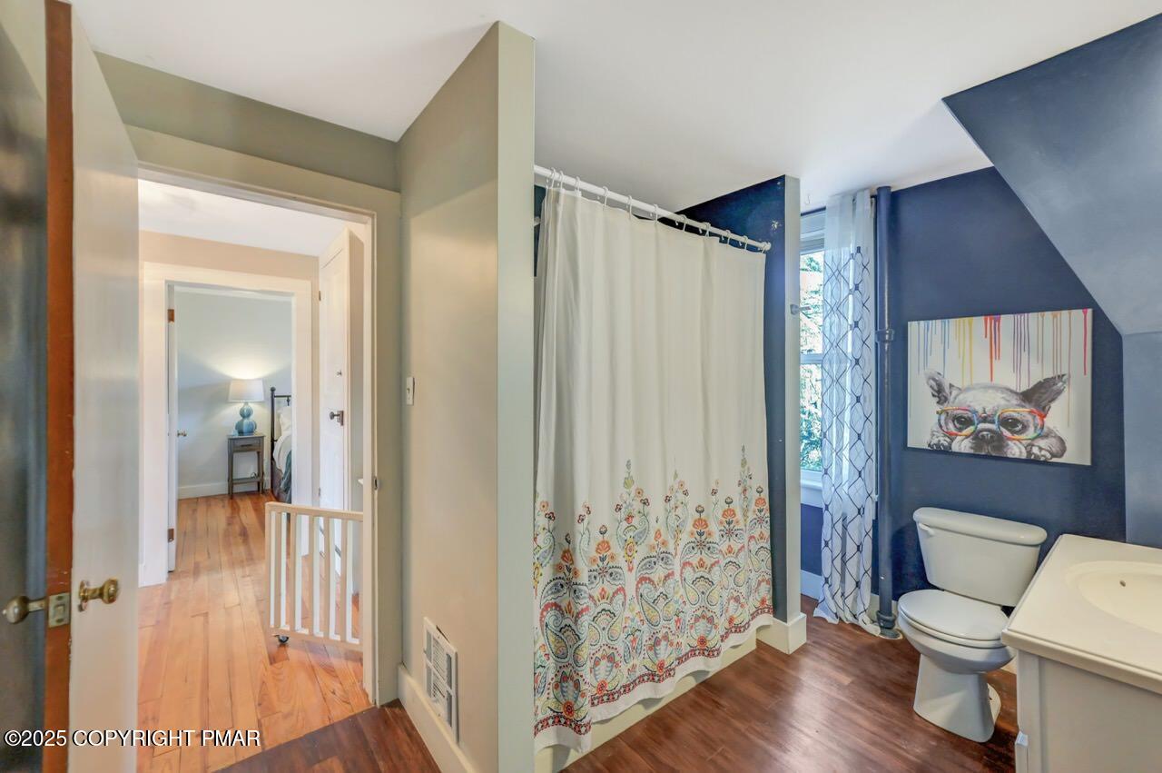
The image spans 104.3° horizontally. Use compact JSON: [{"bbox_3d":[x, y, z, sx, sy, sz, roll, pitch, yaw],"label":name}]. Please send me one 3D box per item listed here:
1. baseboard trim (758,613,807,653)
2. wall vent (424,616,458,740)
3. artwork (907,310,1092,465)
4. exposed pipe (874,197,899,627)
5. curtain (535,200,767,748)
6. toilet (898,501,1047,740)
[{"bbox_3d":[1.044,1.249,2.356,0.170,0.155,0.180,0,0,-37],"label":"baseboard trim"},{"bbox_3d":[-0.502,1.027,1.600,0.022,0.302,0.290,0,0,-40],"label":"wall vent"},{"bbox_3d":[1.936,-0.001,2.136,0.035,0.650,0.635,0,0,-41],"label":"artwork"},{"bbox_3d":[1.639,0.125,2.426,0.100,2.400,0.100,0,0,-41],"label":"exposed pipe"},{"bbox_3d":[0.387,0.275,1.861,1.390,1.870,0.130,0,0,-37],"label":"curtain"},{"bbox_3d":[1.630,0.970,1.923,0.740,0.715,0.460,0,0,-41],"label":"toilet"}]

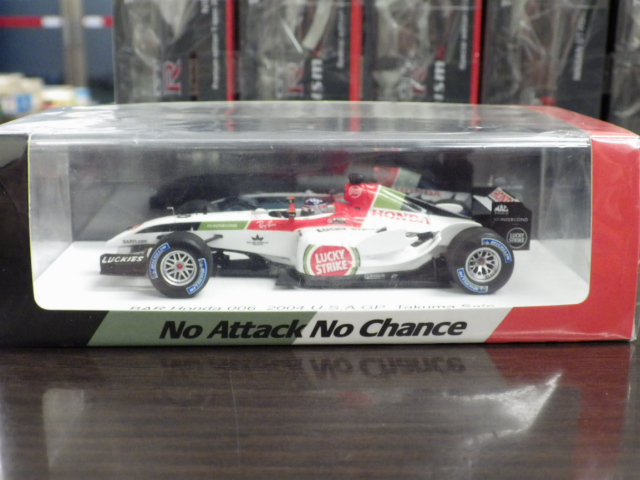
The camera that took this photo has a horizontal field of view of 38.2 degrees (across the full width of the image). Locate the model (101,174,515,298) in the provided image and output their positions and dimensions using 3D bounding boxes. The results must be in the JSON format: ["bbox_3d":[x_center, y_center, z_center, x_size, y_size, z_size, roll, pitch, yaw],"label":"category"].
[{"bbox_3d":[-0.002,-0.004,0.234,0.106,0.025,0.041,-1,14,1],"label":"model"}]

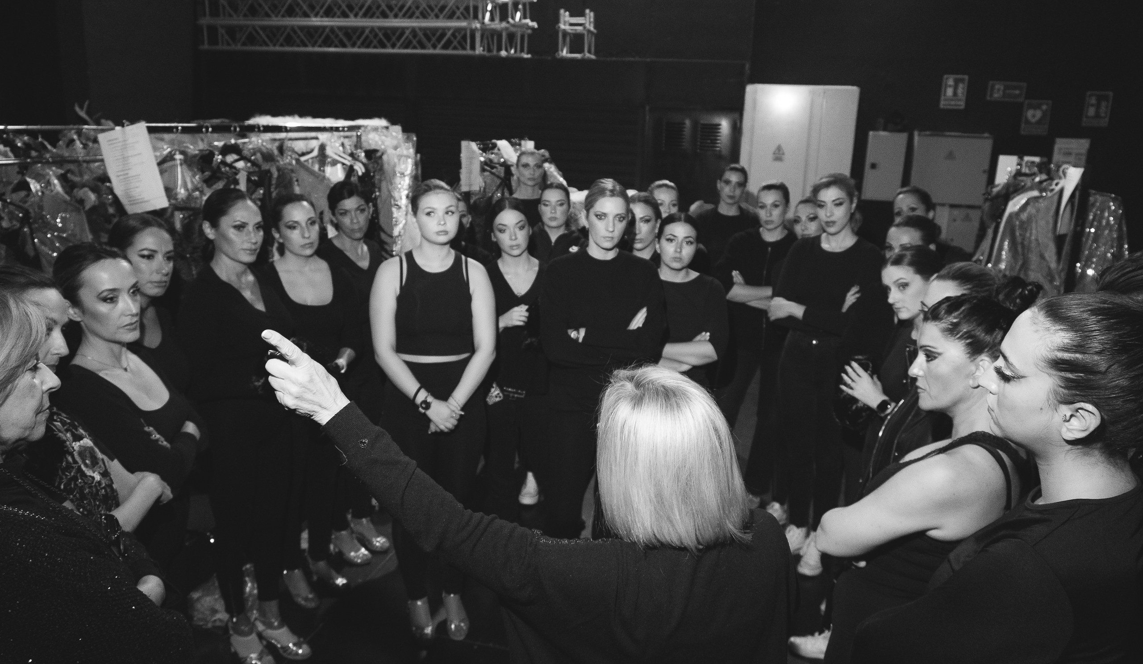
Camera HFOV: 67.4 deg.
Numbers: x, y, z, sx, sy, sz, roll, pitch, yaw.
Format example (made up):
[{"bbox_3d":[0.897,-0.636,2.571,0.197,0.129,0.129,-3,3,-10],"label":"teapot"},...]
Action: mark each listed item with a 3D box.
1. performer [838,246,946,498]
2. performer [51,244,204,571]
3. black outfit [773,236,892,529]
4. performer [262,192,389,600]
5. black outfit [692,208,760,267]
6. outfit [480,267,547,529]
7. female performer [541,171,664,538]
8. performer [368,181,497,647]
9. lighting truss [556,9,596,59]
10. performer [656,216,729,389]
[{"bbox_3d":[1.097,0.490,3.050,0.360,1.599,0.450,-7,17,-31],"label":"performer"},{"bbox_3d":[-1.105,0.560,2.259,0.370,1.617,0.470,10,16,31],"label":"performer"},{"bbox_3d":[1.088,0.279,3.823,0.460,1.400,0.300,6,15,15],"label":"black outfit"},{"bbox_3d":[-1.043,0.288,3.418,0.470,1.661,0.360,-11,19,-40],"label":"performer"},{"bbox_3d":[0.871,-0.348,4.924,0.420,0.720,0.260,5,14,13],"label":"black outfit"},{"bbox_3d":[-0.268,0.337,3.712,0.450,1.274,0.300,0,14,-8],"label":"outfit"},{"bbox_3d":[0.070,0.338,3.074,0.470,1.752,0.340,1,14,-3],"label":"female performer"},{"bbox_3d":[-0.514,0.305,3.190,0.480,1.721,0.300,-1,14,-12],"label":"performer"},{"bbox_3d":[0.063,-2.747,7.950,0.290,0.430,0.460,5,15,13],"label":"lighting truss"},{"bbox_3d":[0.419,0.296,3.672,0.450,1.616,0.330,4,15,9],"label":"performer"}]

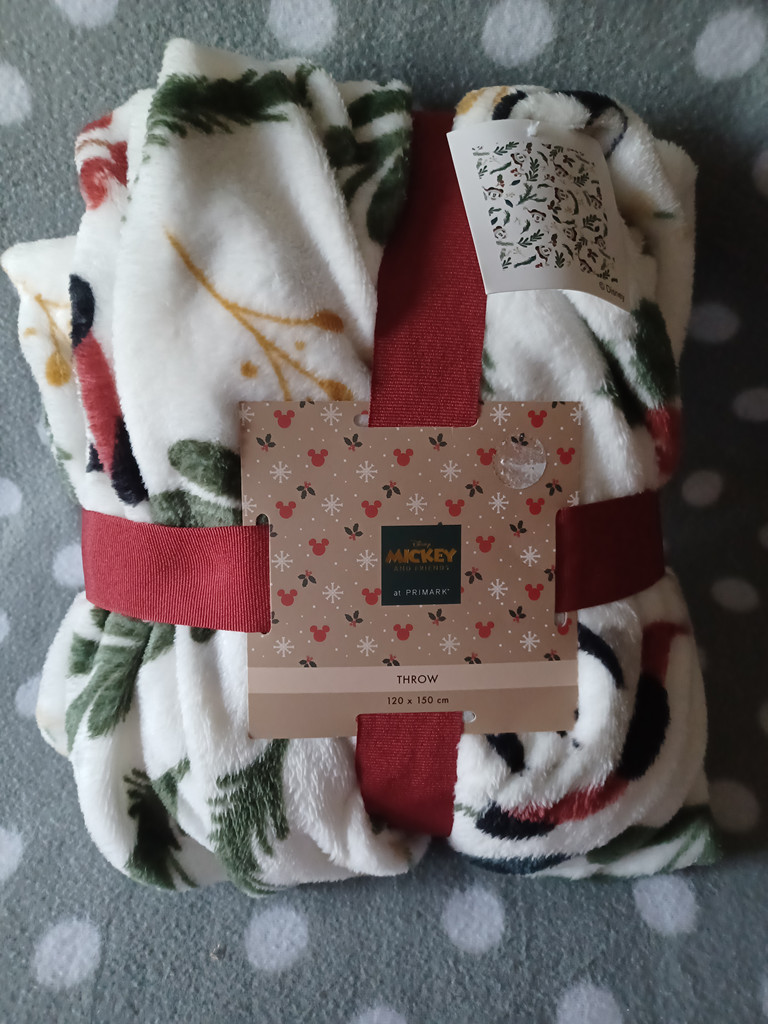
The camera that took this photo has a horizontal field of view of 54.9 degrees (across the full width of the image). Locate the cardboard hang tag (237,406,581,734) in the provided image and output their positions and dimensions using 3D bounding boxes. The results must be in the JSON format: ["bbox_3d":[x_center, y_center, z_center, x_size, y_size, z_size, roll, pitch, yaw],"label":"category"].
[{"bbox_3d":[0.011,0.023,0.281,0.128,0.005,0.128,-1,95,-2],"label":"cardboard hang tag"}]

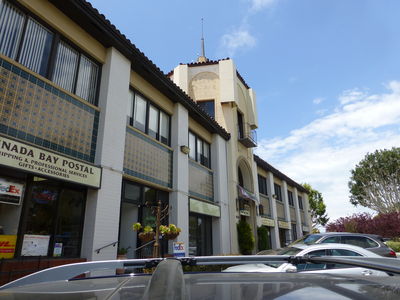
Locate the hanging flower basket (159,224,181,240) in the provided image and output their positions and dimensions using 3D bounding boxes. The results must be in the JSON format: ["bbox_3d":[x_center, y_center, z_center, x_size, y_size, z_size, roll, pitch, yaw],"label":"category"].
[{"bbox_3d":[-0.719,1.964,6.600,0.500,0.380,0.500,-1,-19,0],"label":"hanging flower basket"}]

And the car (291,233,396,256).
[{"bbox_3d":[4.419,3.779,9.724,4.650,1.660,1.840,0,-19,-3],"label":"car"}]

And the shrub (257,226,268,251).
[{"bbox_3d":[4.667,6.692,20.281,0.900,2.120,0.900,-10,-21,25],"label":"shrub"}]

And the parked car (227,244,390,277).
[{"bbox_3d":[2.857,3.124,7.051,4.650,1.450,1.780,-1,-19,-1],"label":"parked car"}]

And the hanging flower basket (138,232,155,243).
[{"bbox_3d":[-1.261,2.078,6.600,0.400,0.260,0.400,-1,-19,0],"label":"hanging flower basket"}]

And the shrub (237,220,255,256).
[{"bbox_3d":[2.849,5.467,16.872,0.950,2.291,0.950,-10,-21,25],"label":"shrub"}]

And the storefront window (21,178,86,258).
[{"bbox_3d":[-3.464,1.688,6.776,0.100,1.787,1.516,-10,-21,25],"label":"storefront window"}]

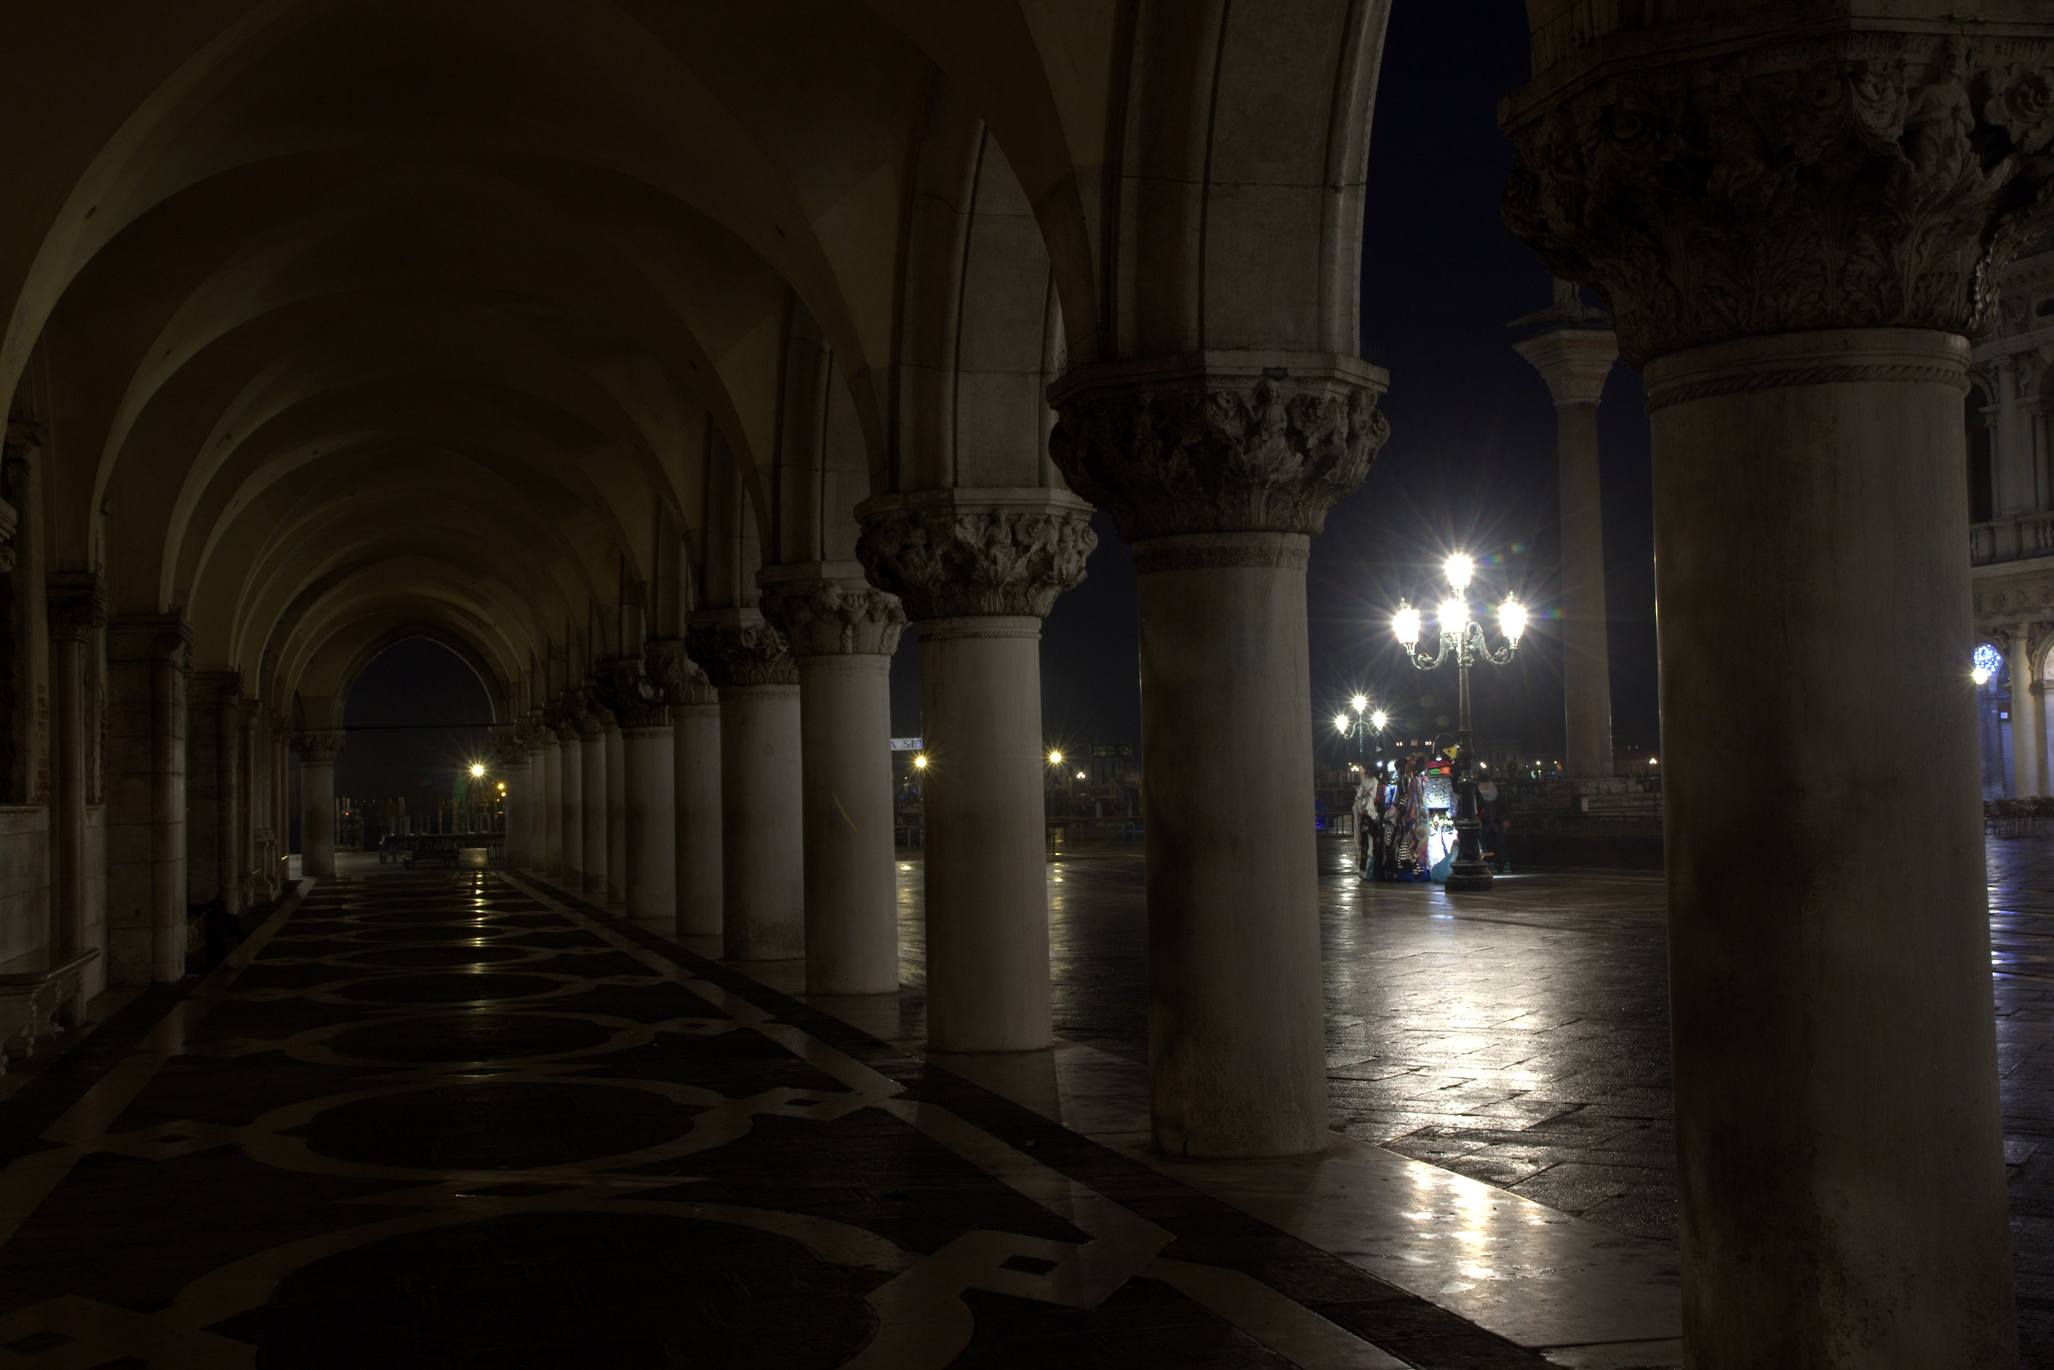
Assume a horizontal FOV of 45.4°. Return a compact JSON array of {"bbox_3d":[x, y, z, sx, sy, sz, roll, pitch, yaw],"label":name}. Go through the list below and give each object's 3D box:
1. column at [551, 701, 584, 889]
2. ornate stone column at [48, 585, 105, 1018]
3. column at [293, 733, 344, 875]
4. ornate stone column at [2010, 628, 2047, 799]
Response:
[{"bbox_3d":[-7.942,1.966,43.881,1.300,3.220,1.300,-1,-3,-15],"label":"column"},{"bbox_3d":[-6.855,0.827,17.600,0.360,3.190,0.480,-1,-3,-15],"label":"ornate stone column"},{"bbox_3d":[-15.862,2.629,54.861,1.250,3.220,1.250,-1,-3,-15],"label":"column"},{"bbox_3d":[29.696,0.845,73.110,0.850,5.192,0.850,-1,-3,-15],"label":"ornate stone column"}]

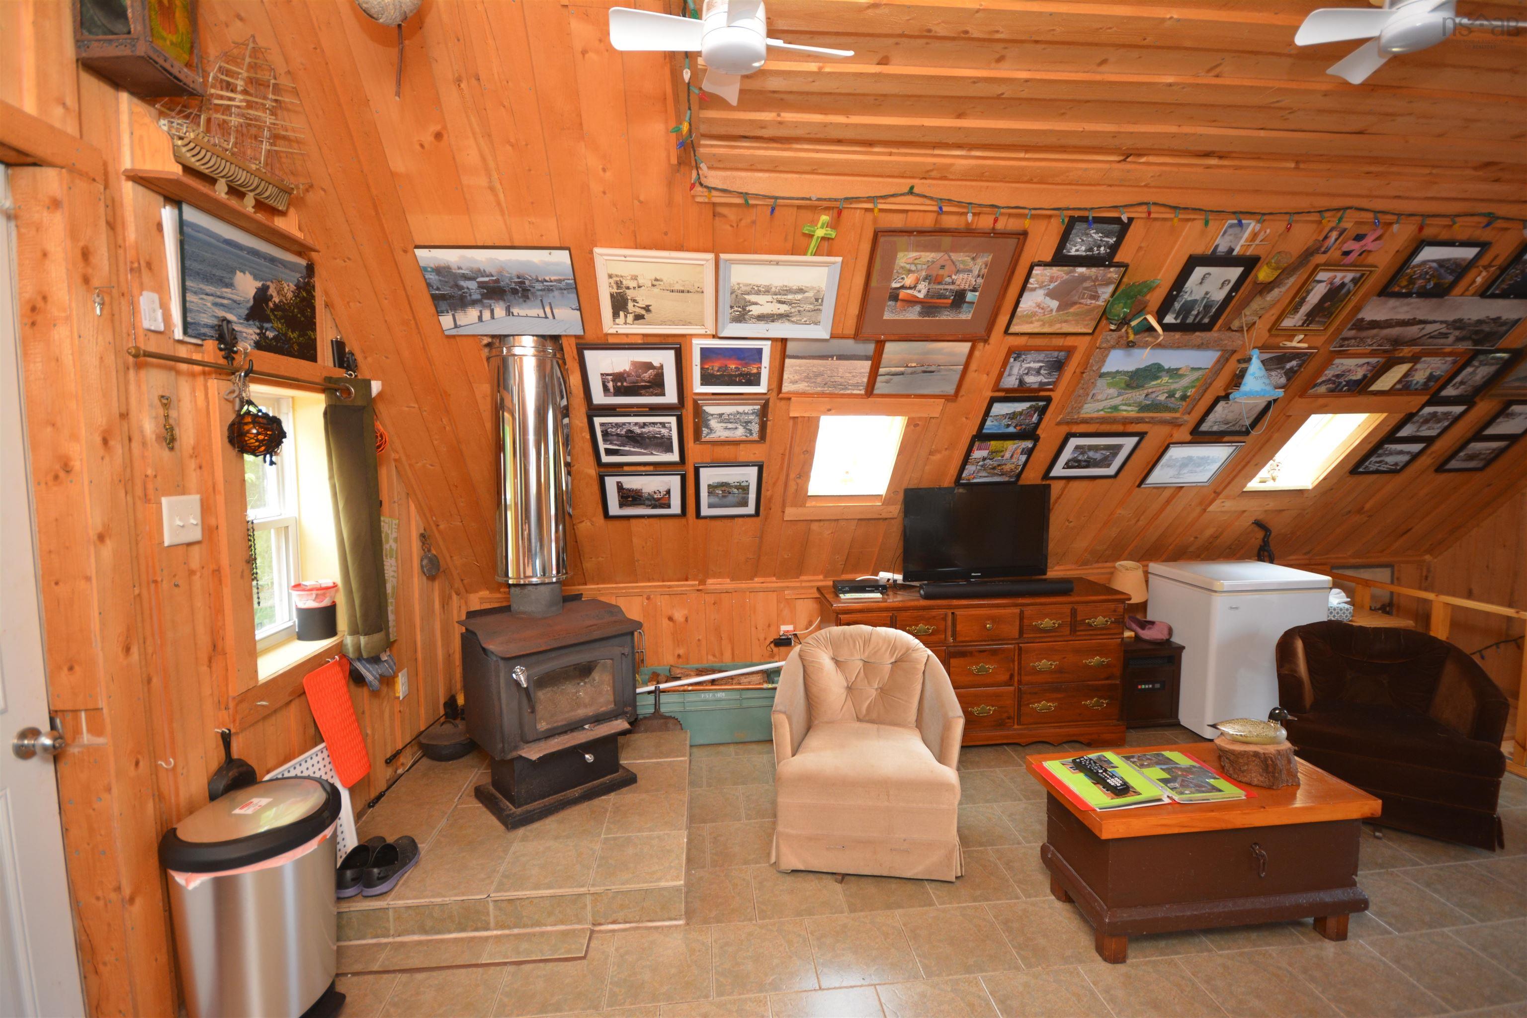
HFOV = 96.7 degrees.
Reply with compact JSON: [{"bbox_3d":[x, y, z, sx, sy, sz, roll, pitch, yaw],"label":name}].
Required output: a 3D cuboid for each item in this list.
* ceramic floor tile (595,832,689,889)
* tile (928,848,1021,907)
[{"bbox_3d":[-0.418,1.202,2.329,0.301,0.010,0.301,-1,4,-6],"label":"ceramic floor tile"},{"bbox_3d":[0.712,1.297,2.385,0.300,0.010,0.300,-1,5,-5],"label":"tile"}]

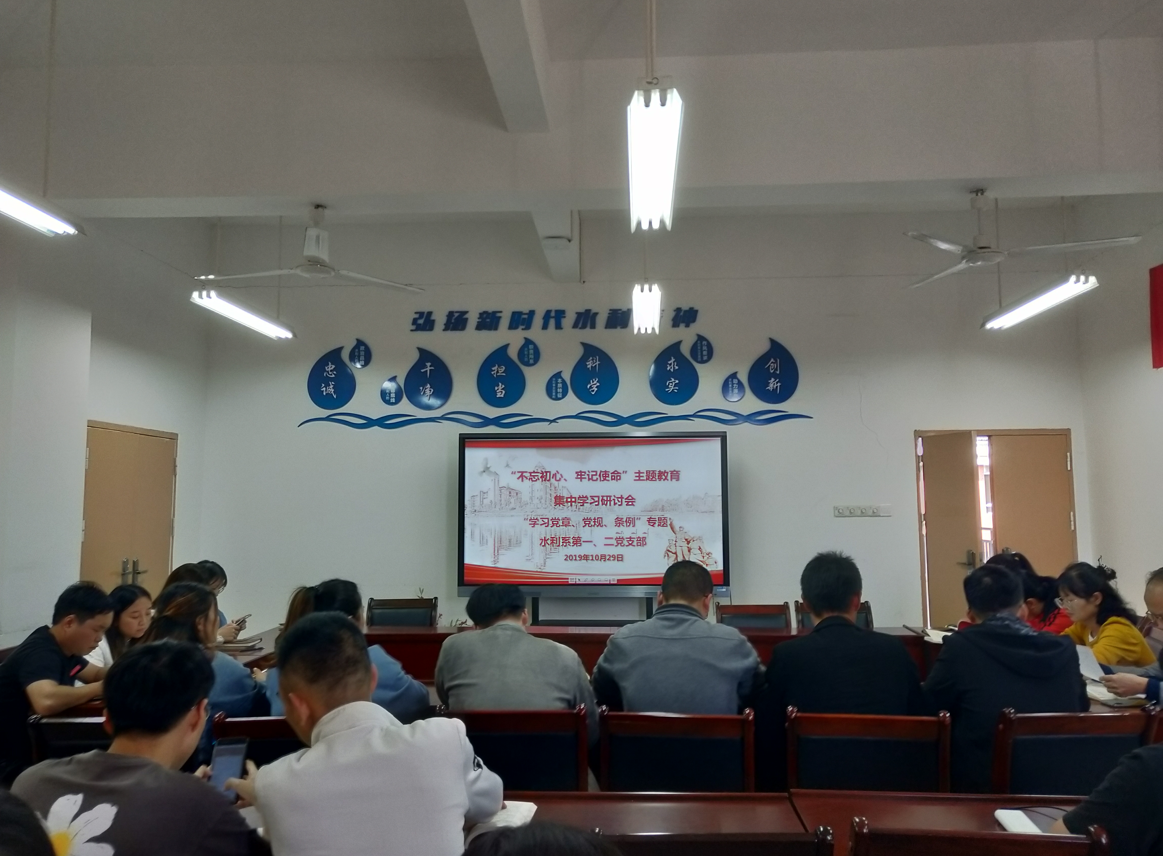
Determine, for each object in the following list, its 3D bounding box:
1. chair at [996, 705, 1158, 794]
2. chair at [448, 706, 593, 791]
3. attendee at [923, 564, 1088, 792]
[{"bbox_3d":[1.492,1.308,2.745,0.468,0.890,0.540,0,-6,-5],"label":"chair"},{"bbox_3d":[-0.185,1.329,2.748,0.470,0.925,0.550,-1,-5,4],"label":"chair"},{"bbox_3d":[1.382,1.102,2.820,0.550,1.285,0.760,-1,-5,4],"label":"attendee"}]

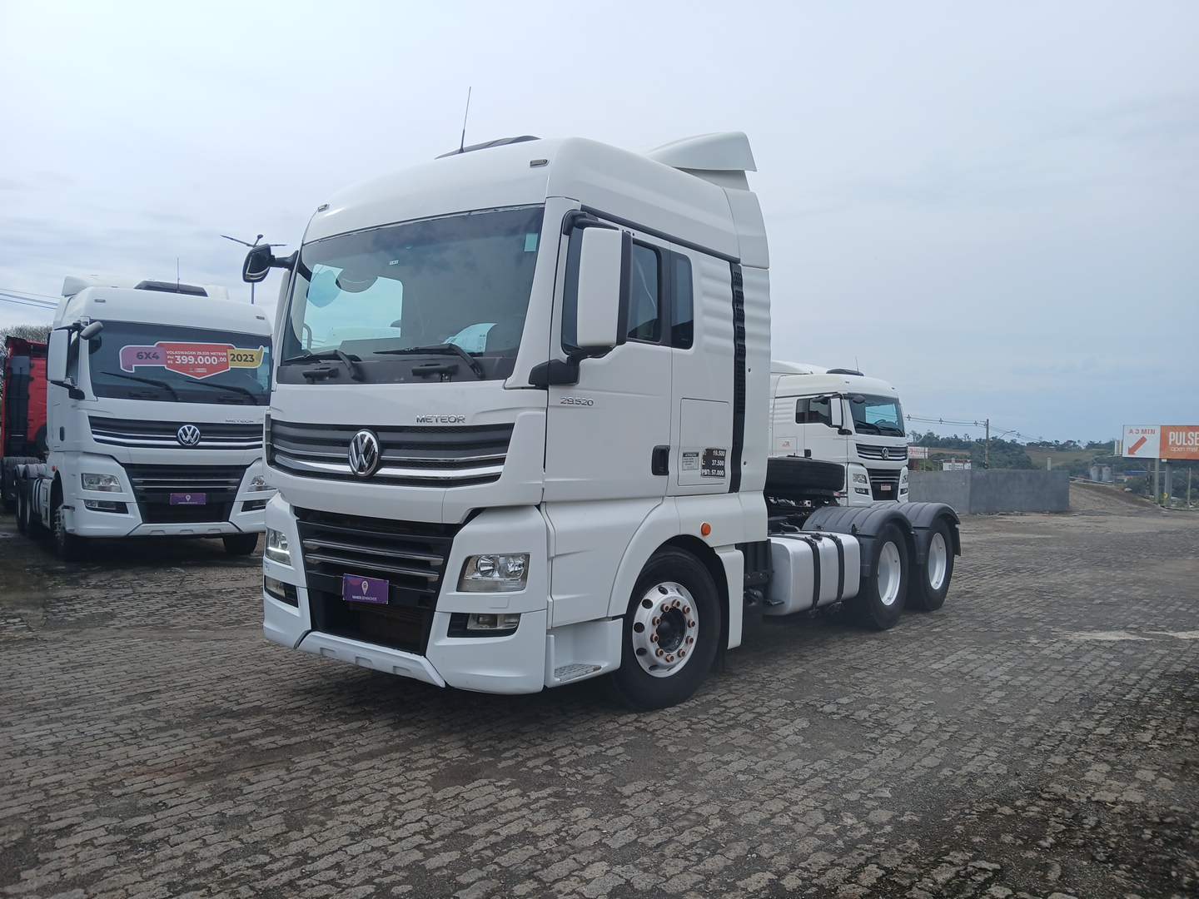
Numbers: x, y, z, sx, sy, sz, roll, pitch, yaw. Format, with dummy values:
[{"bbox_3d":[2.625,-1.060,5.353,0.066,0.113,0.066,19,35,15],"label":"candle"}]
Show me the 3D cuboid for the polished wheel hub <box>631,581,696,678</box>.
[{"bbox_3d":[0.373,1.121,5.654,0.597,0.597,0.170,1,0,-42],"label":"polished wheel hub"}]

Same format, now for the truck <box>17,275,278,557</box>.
[{"bbox_3d":[-7.248,-0.554,14.054,2.620,3.760,7.190,1,0,-37],"label":"truck"}]

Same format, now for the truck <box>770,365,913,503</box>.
[{"bbox_3d":[4.353,-0.288,23.442,2.620,3.850,7.190,1,0,-41],"label":"truck"}]

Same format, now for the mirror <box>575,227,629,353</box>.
[{"bbox_3d":[0.030,-0.820,4.683,0.270,0.660,0.170,2,0,13],"label":"mirror"}]

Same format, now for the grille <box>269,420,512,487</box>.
[{"bbox_3d":[-1.315,0.019,5.226,2.180,0.360,0.170,2,0,38],"label":"grille"}]

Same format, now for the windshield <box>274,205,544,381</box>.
[{"bbox_3d":[-1.241,-0.855,5.285,2.150,0.970,0.220,2,-12,38],"label":"windshield"}]

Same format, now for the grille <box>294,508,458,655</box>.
[{"bbox_3d":[-1.330,0.759,5.238,1.480,0.745,0.130,2,0,38],"label":"grille"}]

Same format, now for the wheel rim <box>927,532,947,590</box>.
[{"bbox_3d":[3.495,1.180,9.539,0.170,0.597,0.597,2,0,38],"label":"wheel rim"}]

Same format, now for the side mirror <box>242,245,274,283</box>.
[{"bbox_3d":[-2.204,-1.197,5.817,0.220,0.240,0.160,2,0,17],"label":"side mirror"}]

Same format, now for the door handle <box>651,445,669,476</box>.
[{"bbox_3d":[0.352,0.071,5.410,0.055,0.172,0.190,2,0,38],"label":"door handle"}]

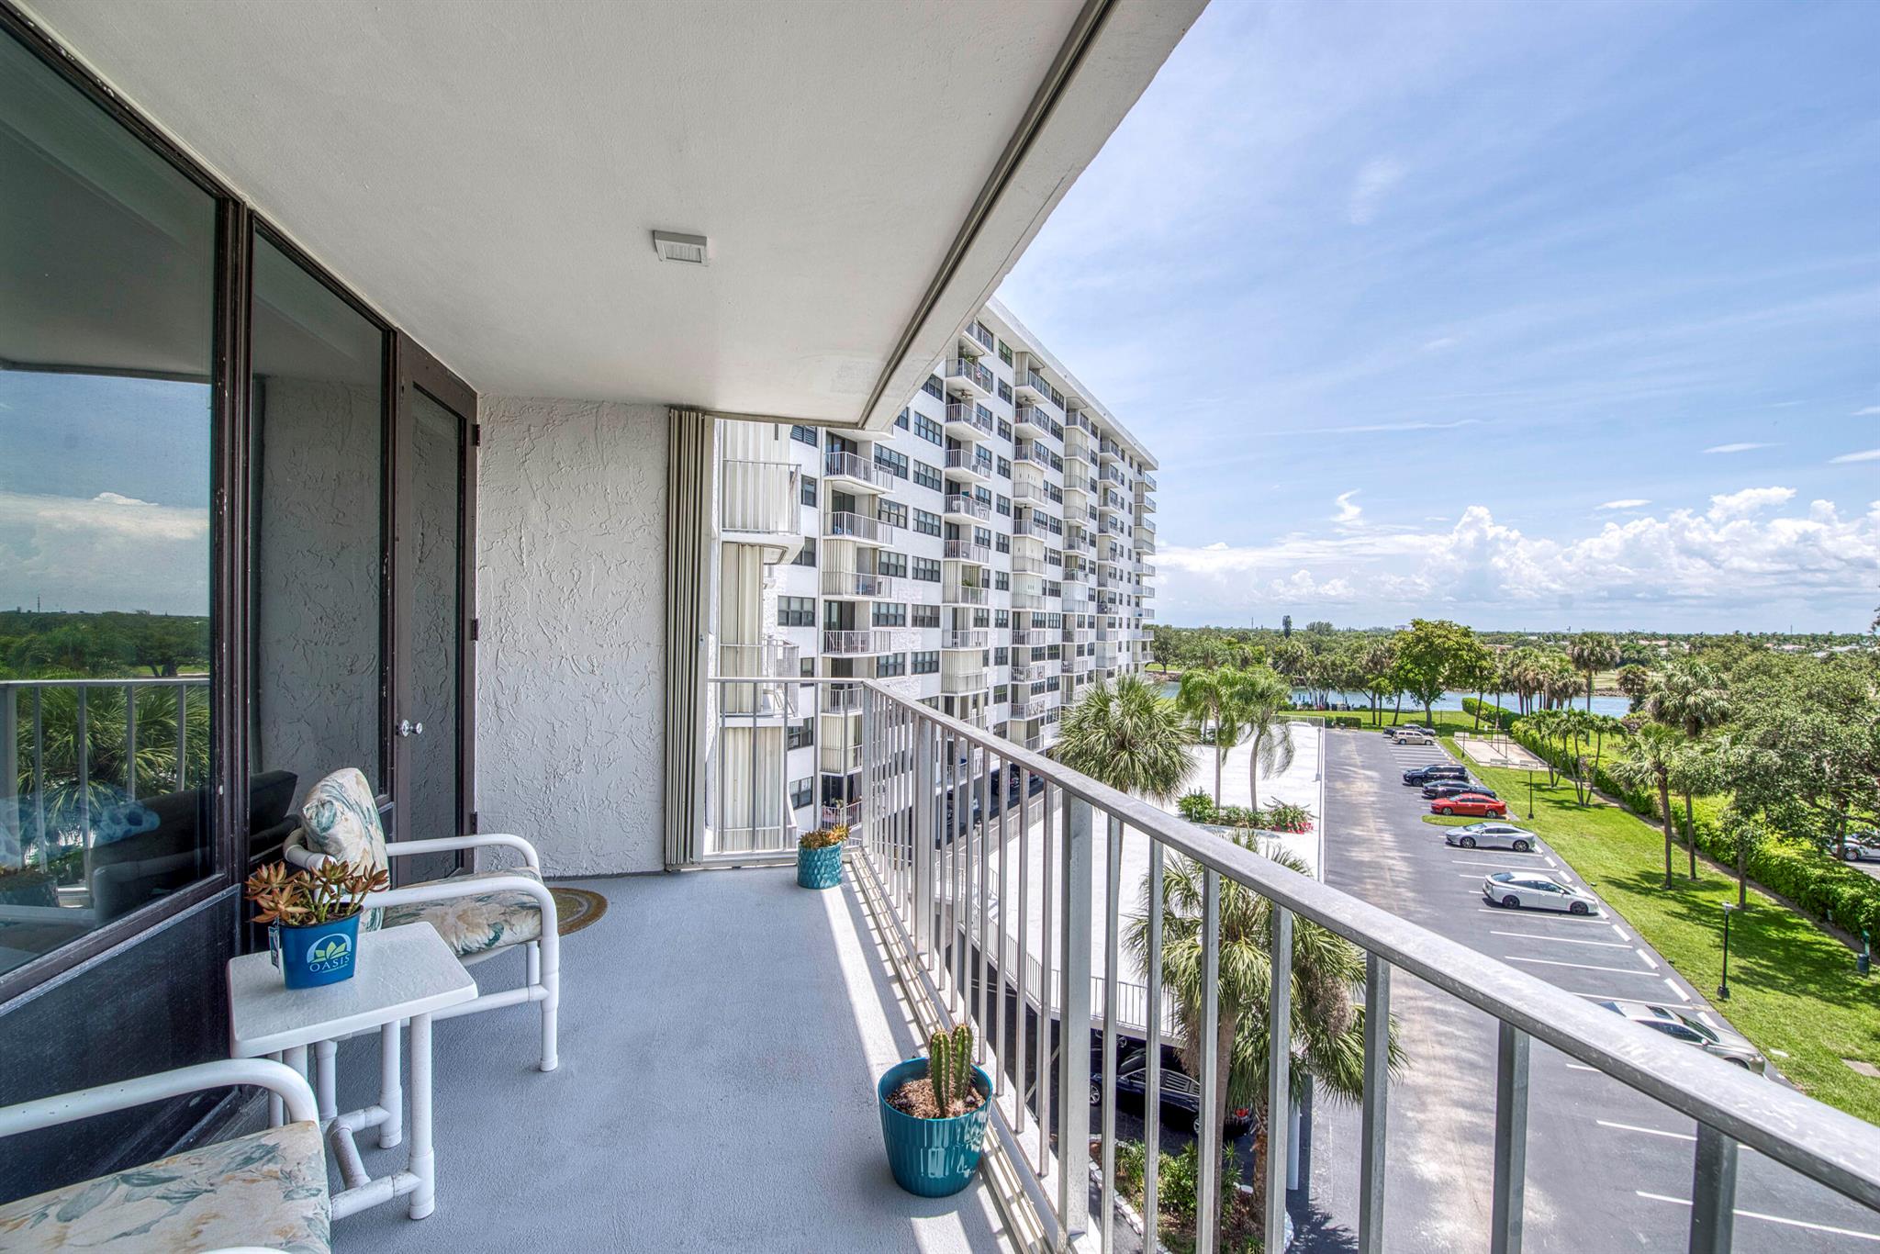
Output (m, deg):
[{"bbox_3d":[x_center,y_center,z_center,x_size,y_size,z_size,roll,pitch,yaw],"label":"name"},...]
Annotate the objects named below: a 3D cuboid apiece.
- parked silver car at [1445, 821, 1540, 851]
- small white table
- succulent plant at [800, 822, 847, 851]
[{"bbox_3d":[33.700,12.720,47.900,4.650,1.440,1.820,0,0,19],"label":"parked silver car"},{"bbox_3d":[-1.385,1.070,1.850,0.413,0.500,0.557,0,0,-38],"label":"small white table"},{"bbox_3d":[-0.618,1.100,4.160,0.250,0.145,0.220,0,0,0],"label":"succulent plant"}]

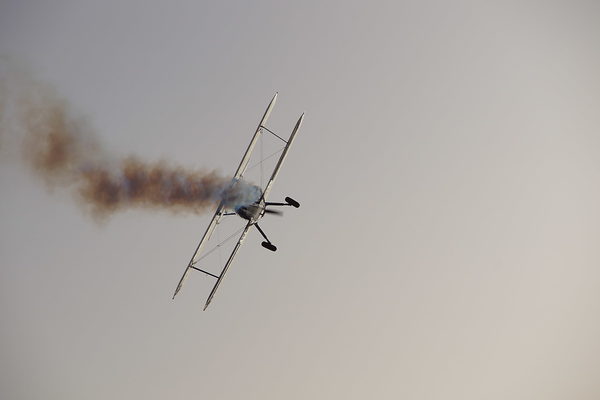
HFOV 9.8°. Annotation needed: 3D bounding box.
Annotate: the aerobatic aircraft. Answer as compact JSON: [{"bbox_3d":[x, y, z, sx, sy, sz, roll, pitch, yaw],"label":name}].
[{"bbox_3d":[-2.089,0.373,146.500,2.950,9.800,7.550,27,-1,6],"label":"aerobatic aircraft"}]

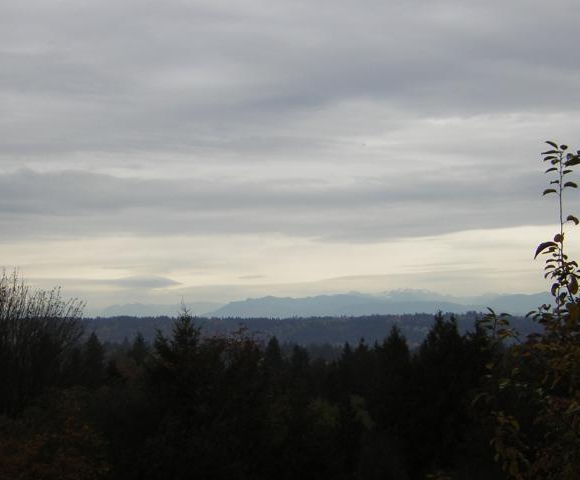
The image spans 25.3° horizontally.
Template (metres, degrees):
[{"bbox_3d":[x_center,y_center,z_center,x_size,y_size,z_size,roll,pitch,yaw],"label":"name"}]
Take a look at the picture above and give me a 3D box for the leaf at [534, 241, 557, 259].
[{"bbox_3d":[0.888,0.033,4.500,0.092,0.036,0.045,-28,4,-14],"label":"leaf"}]

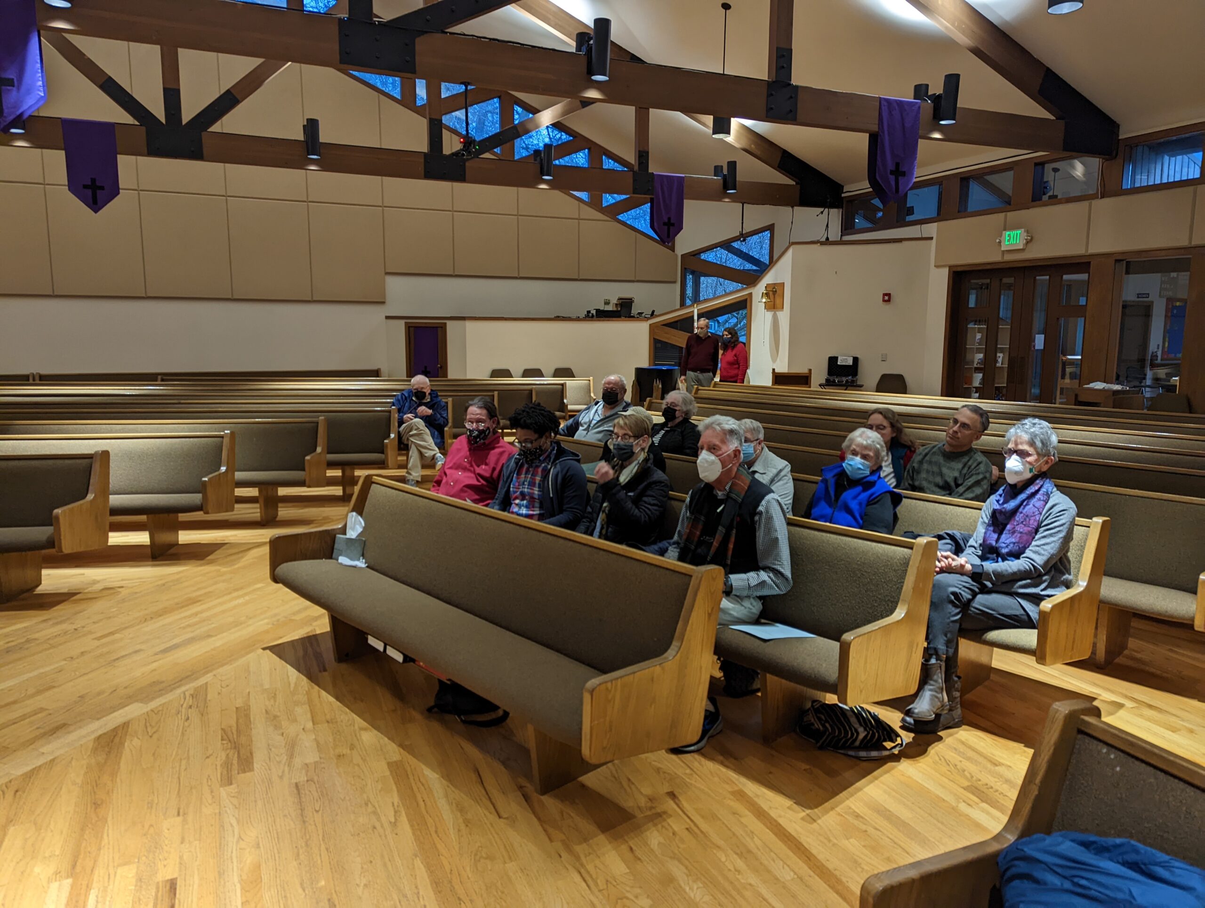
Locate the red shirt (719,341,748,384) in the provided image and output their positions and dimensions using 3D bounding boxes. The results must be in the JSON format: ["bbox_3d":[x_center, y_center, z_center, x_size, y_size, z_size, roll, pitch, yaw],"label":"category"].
[{"bbox_3d":[1.908,-1.332,12.200,0.420,0.620,0.270,7,11,35],"label":"red shirt"}]

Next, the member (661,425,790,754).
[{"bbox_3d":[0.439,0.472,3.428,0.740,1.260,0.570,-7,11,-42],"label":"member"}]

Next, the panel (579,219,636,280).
[{"bbox_3d":[0.058,-3.957,16.327,1.170,1.112,0.050,-4,9,-25],"label":"panel"}]

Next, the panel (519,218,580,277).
[{"bbox_3d":[-1.020,-3.888,15.820,1.200,1.112,0.050,-4,9,-25],"label":"panel"}]

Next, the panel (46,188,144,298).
[{"bbox_3d":[-7.981,-3.334,13.209,1.273,1.646,0.050,-4,9,-25],"label":"panel"}]

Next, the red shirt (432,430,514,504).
[{"bbox_3d":[-0.749,0.152,4.925,0.420,0.600,0.560,-7,11,-42],"label":"red shirt"}]

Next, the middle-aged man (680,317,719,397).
[{"bbox_3d":[1.386,-1.073,12.082,0.530,1.774,0.320,3,9,18],"label":"middle-aged man"}]

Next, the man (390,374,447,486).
[{"bbox_3d":[-1.894,-0.260,8.636,0.580,1.100,0.750,-1,9,-7],"label":"man"}]

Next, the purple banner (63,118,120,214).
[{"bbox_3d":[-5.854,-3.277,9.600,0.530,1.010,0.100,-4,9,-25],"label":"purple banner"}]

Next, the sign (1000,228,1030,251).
[{"bbox_3d":[5.506,-2.869,11.205,0.090,0.240,0.420,-4,9,-25],"label":"sign"}]

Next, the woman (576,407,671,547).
[{"bbox_3d":[0.003,0.408,3.907,0.720,1.240,0.540,-7,11,-42],"label":"woman"}]

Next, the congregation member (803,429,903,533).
[{"bbox_3d":[1.139,0.465,4.004,0.480,1.140,0.650,9,12,44],"label":"congregation member"}]

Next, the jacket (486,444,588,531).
[{"bbox_3d":[-0.332,0.237,4.376,0.520,0.580,0.420,7,11,37],"label":"jacket"}]

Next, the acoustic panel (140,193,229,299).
[{"bbox_3d":[-6.577,-3.281,13.244,1.200,1.616,0.050,-4,9,-25],"label":"acoustic panel"}]

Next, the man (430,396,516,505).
[{"bbox_3d":[-0.768,0.300,4.750,0.540,1.220,0.680,7,11,39],"label":"man"}]

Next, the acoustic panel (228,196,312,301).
[{"bbox_3d":[-5.466,-3.352,13.766,1.200,1.616,0.050,-4,9,-25],"label":"acoustic panel"}]

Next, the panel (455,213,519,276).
[{"bbox_3d":[-2.335,-4.218,16.817,1.330,1.260,0.060,-3,9,-23],"label":"panel"}]

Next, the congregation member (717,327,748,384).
[{"bbox_3d":[1.934,-1.048,12.379,0.450,1.640,0.300,7,11,38],"label":"congregation member"}]

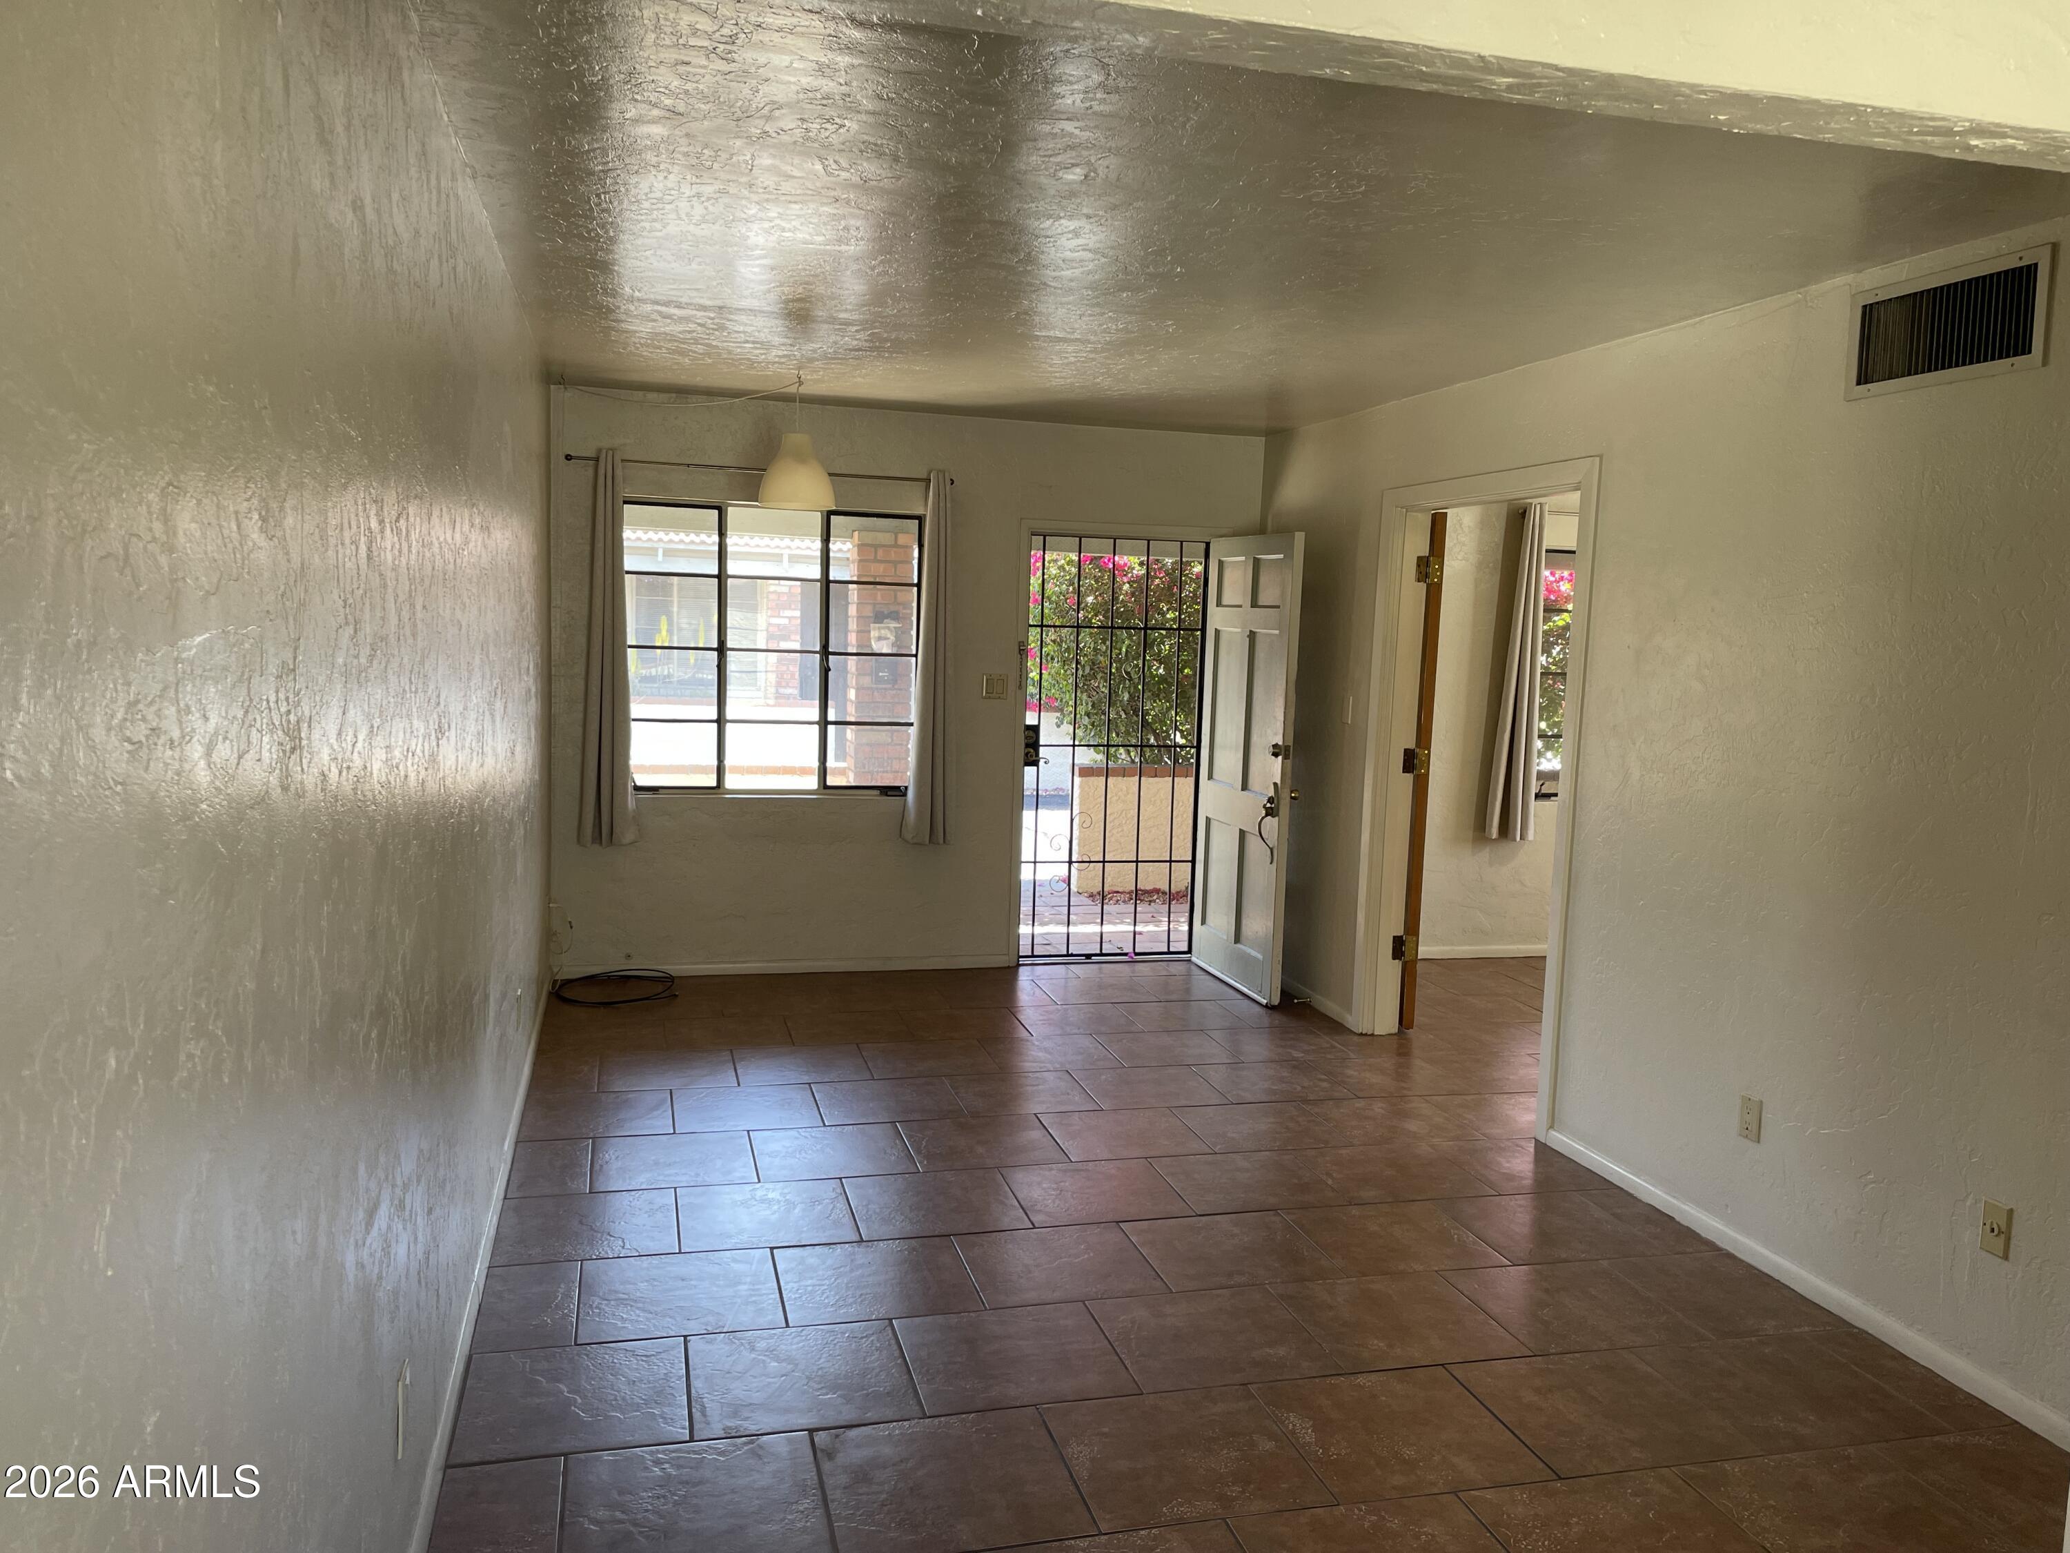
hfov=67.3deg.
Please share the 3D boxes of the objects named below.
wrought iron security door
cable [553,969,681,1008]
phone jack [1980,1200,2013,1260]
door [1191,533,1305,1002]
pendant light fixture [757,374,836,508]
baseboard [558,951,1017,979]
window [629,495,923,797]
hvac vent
[{"bbox_3d":[0.359,-0.108,7.268,0.864,1.976,0.130,0,6,-15],"label":"wrought iron security door"},{"bbox_3d":[-1.743,0.881,6.463,0.496,0.040,0.520,0,6,-15],"label":"cable"},{"bbox_3d":[2.052,0.968,3.325,0.013,0.114,0.072,0,6,-15],"label":"phone jack"},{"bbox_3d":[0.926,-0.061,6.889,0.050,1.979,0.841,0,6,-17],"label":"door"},{"bbox_3d":[-0.886,-1.253,5.816,0.287,0.507,0.287,0,6,-15],"label":"pendant light fixture"},{"bbox_3d":[-1.087,0.848,6.942,2.040,0.058,0.016,0,6,-15],"label":"baseboard"},{"bbox_3d":[-1.137,-0.545,6.833,1.319,1.246,0.120,0,6,-15],"label":"window"},{"bbox_3d":[2.027,-0.998,3.470,0.024,0.250,0.544,0,6,-15],"label":"hvac vent"}]

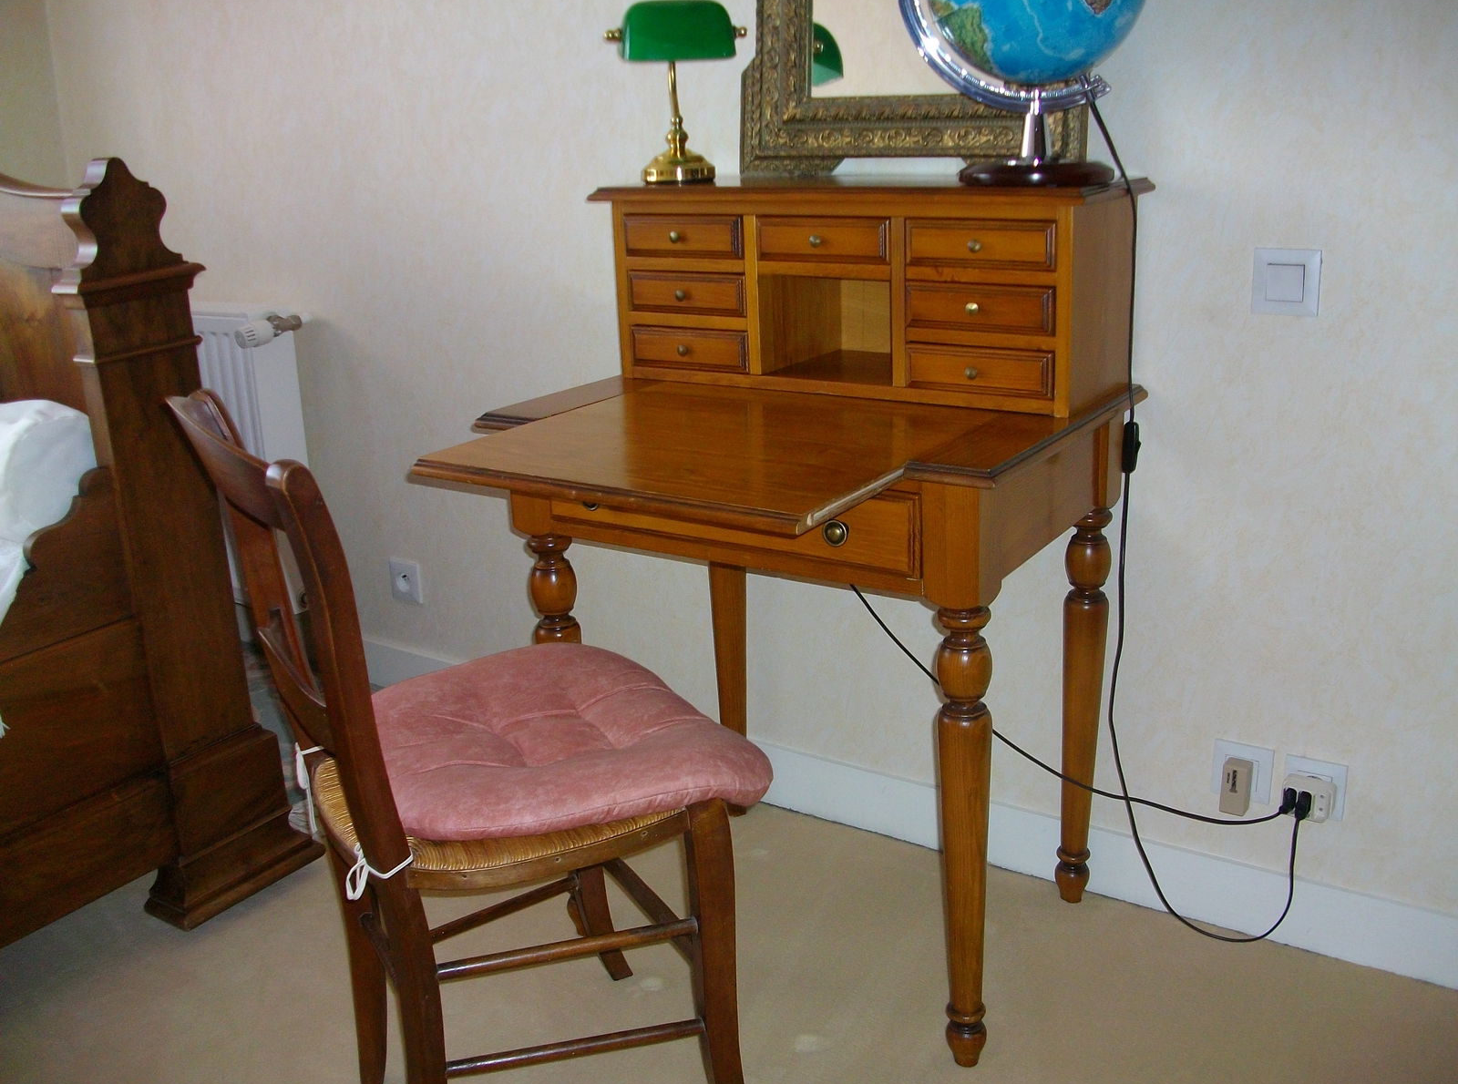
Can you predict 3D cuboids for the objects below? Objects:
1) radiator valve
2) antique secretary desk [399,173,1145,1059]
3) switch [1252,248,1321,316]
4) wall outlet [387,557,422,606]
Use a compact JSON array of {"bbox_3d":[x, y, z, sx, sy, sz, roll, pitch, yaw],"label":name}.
[{"bbox_3d":[-0.864,-0.401,2.561,0.051,0.051,0.138,9,21,32],"label":"radiator valve"},{"bbox_3d":[0.060,0.086,1.728,0.705,1.027,0.737,9,21,32],"label":"antique secretary desk"},{"bbox_3d":[0.679,-0.316,1.643,0.081,0.081,0.012,9,21,32],"label":"switch"},{"bbox_3d":[-0.641,0.078,2.677,0.081,0.081,0.012,9,21,32],"label":"wall outlet"}]

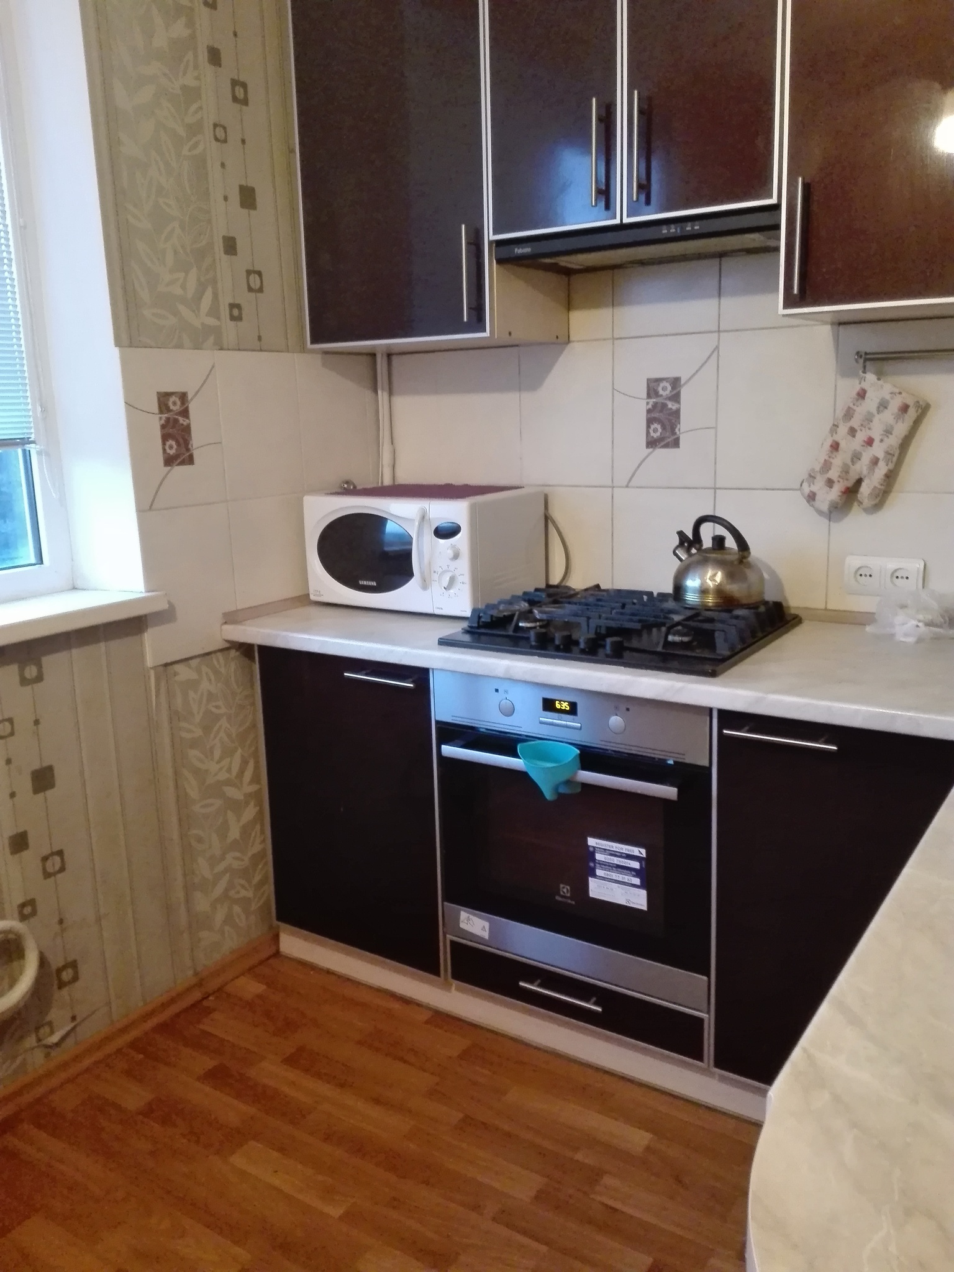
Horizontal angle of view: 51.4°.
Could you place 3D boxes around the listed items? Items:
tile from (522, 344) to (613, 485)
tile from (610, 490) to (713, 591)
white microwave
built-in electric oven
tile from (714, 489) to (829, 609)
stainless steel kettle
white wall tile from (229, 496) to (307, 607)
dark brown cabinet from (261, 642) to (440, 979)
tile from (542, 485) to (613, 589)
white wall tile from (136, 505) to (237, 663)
[{"bbox_3d":[0.216,-0.530,2.390,0.250,0.334,0.010,6,15,33],"label":"tile"},{"bbox_3d":[0.436,-0.191,2.325,0.250,0.310,0.010,6,15,33],"label":"tile"},{"bbox_3d":[-0.127,-0.210,2.436,0.490,0.274,0.350,7,15,34],"label":"white microwave"},{"bbox_3d":[0.306,0.389,2.163,0.596,0.708,0.570,6,15,33],"label":"built-in electric oven"},{"bbox_3d":[0.644,-0.178,2.180,0.250,0.285,0.010,6,15,32],"label":"tile"},{"bbox_3d":[0.506,-0.167,2.101,0.207,0.187,0.190,9,17,41],"label":"stainless steel kettle"},{"bbox_3d":[-0.507,-0.189,2.451,0.010,0.310,0.250,7,15,35],"label":"white wall tile"},{"bbox_3d":[-0.141,0.327,2.457,0.497,0.710,0.560,6,15,32],"label":"dark brown cabinet"},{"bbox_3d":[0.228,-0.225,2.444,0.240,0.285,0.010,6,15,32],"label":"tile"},{"bbox_3d":[-0.636,-0.120,2.204,0.010,0.332,0.253,6,15,32],"label":"white wall tile"}]

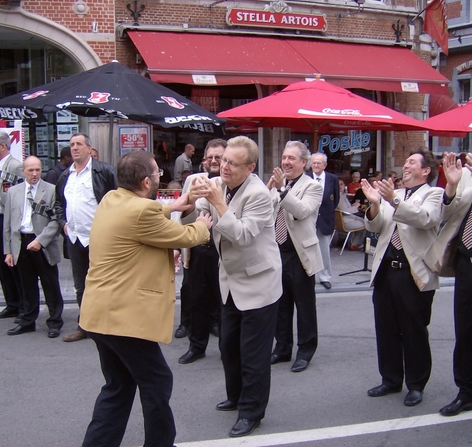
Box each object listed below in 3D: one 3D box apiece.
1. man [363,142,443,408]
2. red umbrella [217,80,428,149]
[{"bbox_3d":[1.157,0.345,4.219,0.540,1.670,0.540,5,7,40],"label":"man"},{"bbox_3d":[1.250,-0.818,9.566,2.850,2.742,2.850,1,6,2],"label":"red umbrella"}]

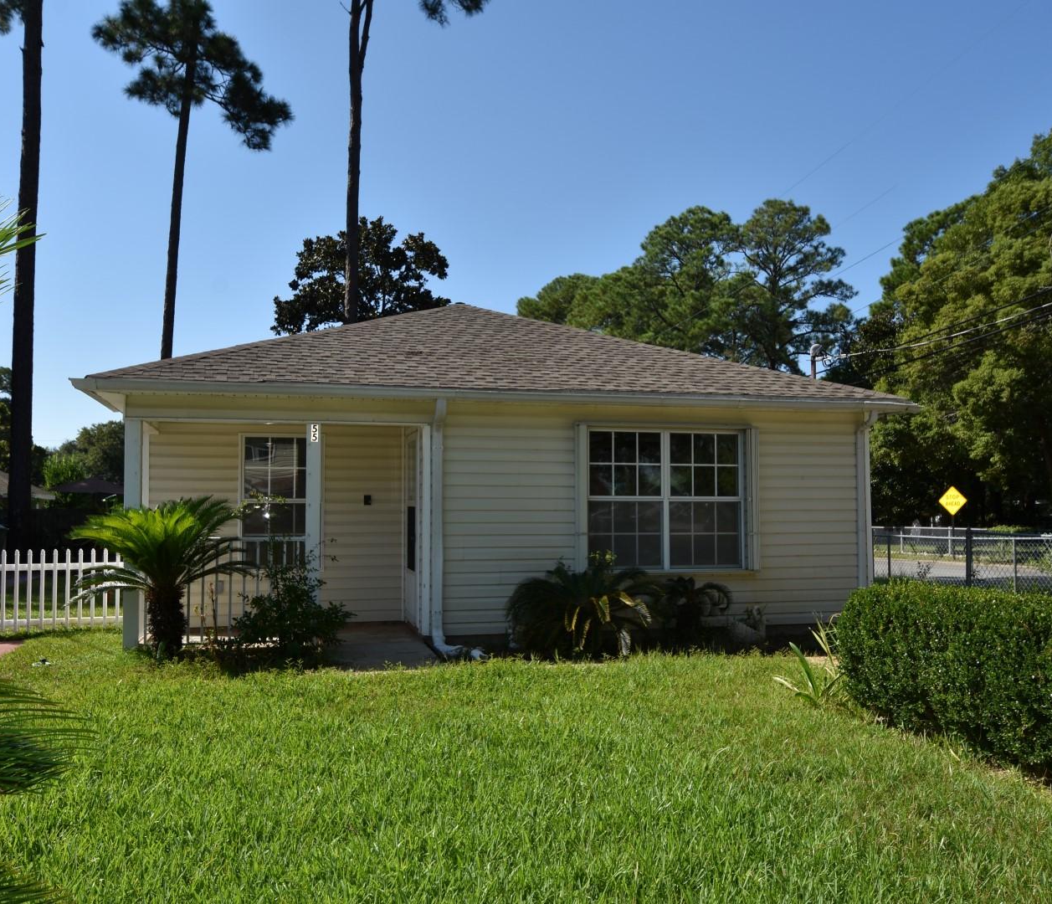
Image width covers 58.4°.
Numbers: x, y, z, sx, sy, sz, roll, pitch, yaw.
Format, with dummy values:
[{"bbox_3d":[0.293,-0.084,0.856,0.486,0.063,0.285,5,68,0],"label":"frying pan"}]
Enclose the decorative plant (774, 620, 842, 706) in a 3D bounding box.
[{"bbox_3d":[2.133,1.582,7.066,0.530,0.622,0.500,1,-4,-15],"label":"decorative plant"}]

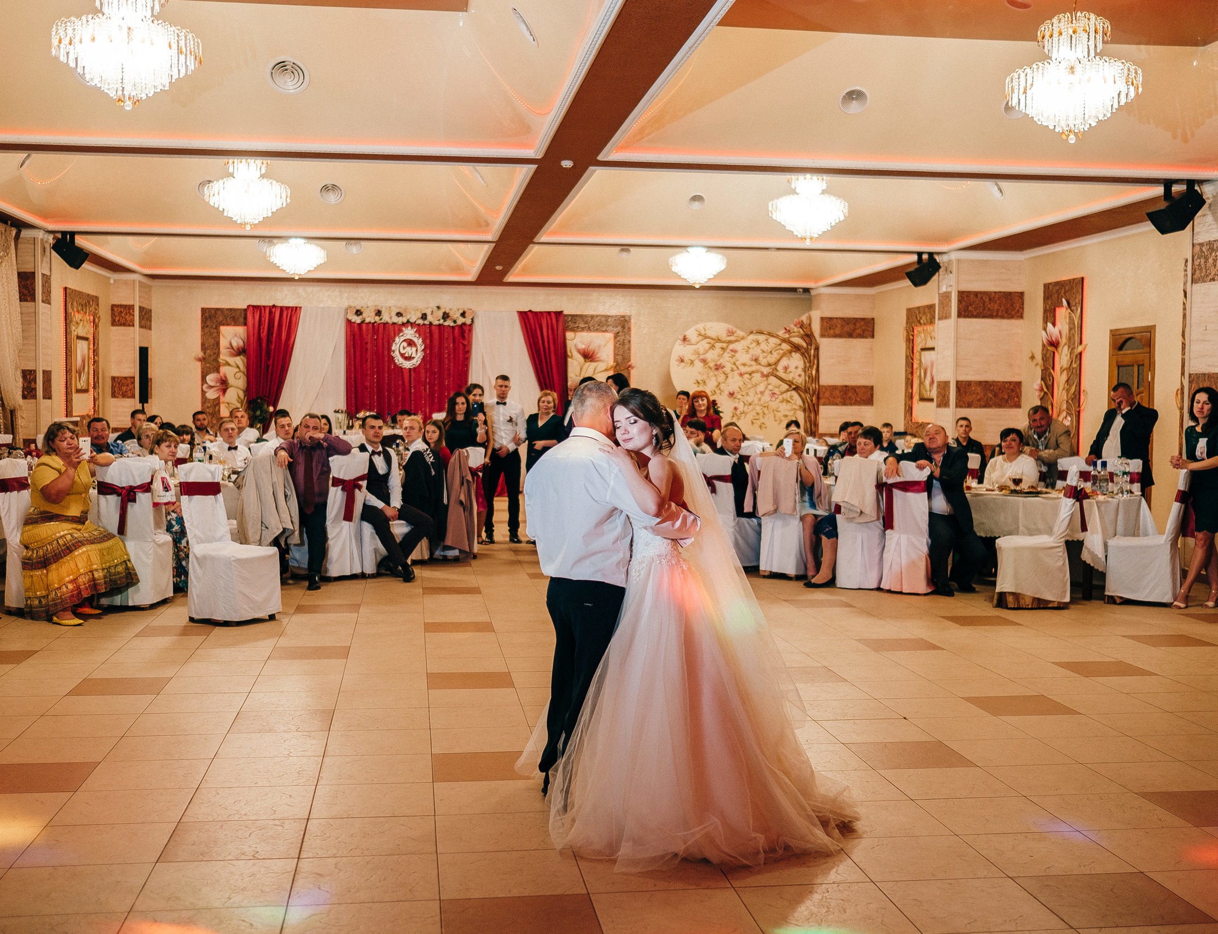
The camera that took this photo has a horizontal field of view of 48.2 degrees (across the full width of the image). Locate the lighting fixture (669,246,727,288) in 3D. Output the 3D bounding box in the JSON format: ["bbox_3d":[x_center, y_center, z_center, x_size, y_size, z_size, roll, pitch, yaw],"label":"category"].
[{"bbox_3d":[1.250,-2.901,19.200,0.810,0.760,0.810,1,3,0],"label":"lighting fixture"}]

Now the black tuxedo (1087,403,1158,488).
[{"bbox_3d":[4.679,-0.189,12.400,0.580,0.800,0.420,3,4,40],"label":"black tuxedo"}]

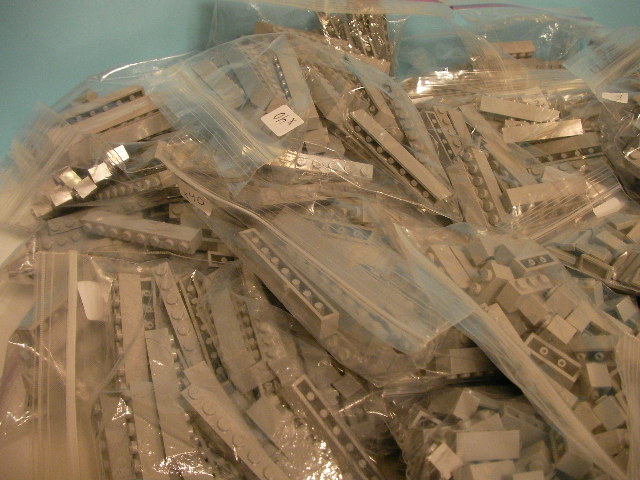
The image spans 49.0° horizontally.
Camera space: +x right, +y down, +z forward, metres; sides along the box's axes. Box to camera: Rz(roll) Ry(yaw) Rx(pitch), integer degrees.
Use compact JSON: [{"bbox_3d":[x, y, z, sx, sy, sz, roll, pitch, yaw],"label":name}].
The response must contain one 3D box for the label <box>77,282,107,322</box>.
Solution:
[{"bbox_3d":[-0.101,0.027,0.314,0.013,0.001,0.019,-3,62,-37],"label":"label"}]

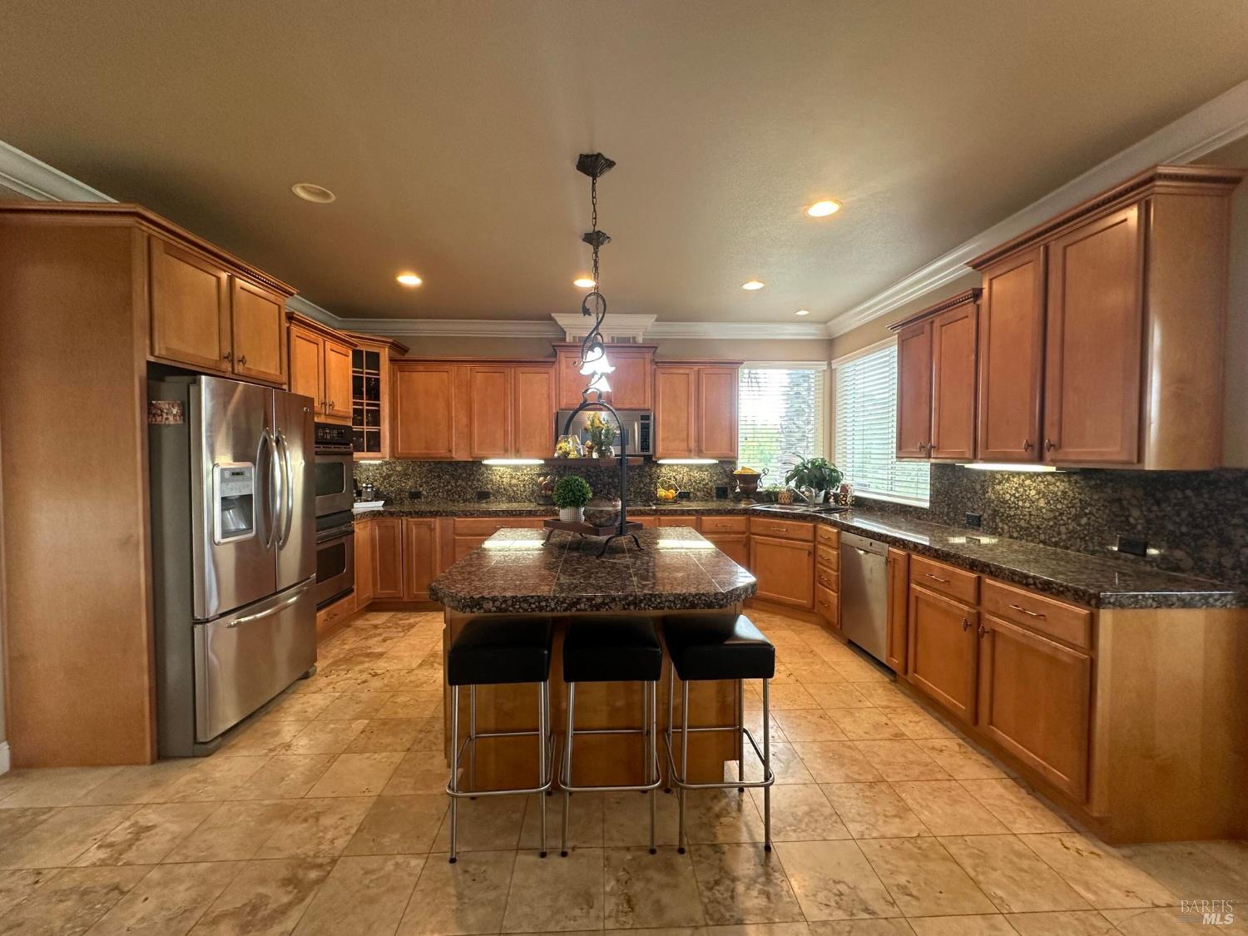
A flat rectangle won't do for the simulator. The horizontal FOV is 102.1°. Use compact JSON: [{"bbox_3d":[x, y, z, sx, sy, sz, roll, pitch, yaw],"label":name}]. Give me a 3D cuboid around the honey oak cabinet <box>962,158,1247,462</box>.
[{"bbox_3d":[2.091,-0.560,2.336,0.370,1.113,0.947,0,2,-3],"label":"honey oak cabinet"}]

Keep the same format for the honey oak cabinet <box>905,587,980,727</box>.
[{"bbox_3d":[1.914,0.944,2.624,0.570,0.575,0.540,0,1,-2],"label":"honey oak cabinet"}]

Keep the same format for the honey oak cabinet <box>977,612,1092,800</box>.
[{"bbox_3d":[1.902,0.944,2.099,0.500,0.540,0.535,0,2,-3],"label":"honey oak cabinet"}]

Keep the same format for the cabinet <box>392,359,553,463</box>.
[{"bbox_3d":[-1.406,-0.537,4.844,1.501,0.906,0.380,0,2,-3],"label":"cabinet"}]

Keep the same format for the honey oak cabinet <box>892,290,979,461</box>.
[{"bbox_3d":[2.018,-0.500,3.073,0.345,0.912,0.780,0,1,-2],"label":"honey oak cabinet"}]

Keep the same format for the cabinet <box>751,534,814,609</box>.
[{"bbox_3d":[1.480,0.867,4.411,0.570,0.540,0.500,1,2,42],"label":"cabinet"}]

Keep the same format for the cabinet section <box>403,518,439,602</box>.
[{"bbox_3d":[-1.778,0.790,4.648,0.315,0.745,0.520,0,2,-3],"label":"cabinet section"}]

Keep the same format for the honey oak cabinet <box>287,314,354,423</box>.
[{"bbox_3d":[-2.495,-0.670,3.692,0.640,0.660,0.840,0,2,-3],"label":"honey oak cabinet"}]

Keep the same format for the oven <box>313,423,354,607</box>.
[{"bbox_3d":[-2.484,0.328,3.729,0.615,1.320,0.765,0,1,-2],"label":"oven"}]

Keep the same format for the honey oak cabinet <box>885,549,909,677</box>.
[{"bbox_3d":[1.861,0.840,3.016,0.500,0.705,0.205,0,2,-3],"label":"honey oak cabinet"}]

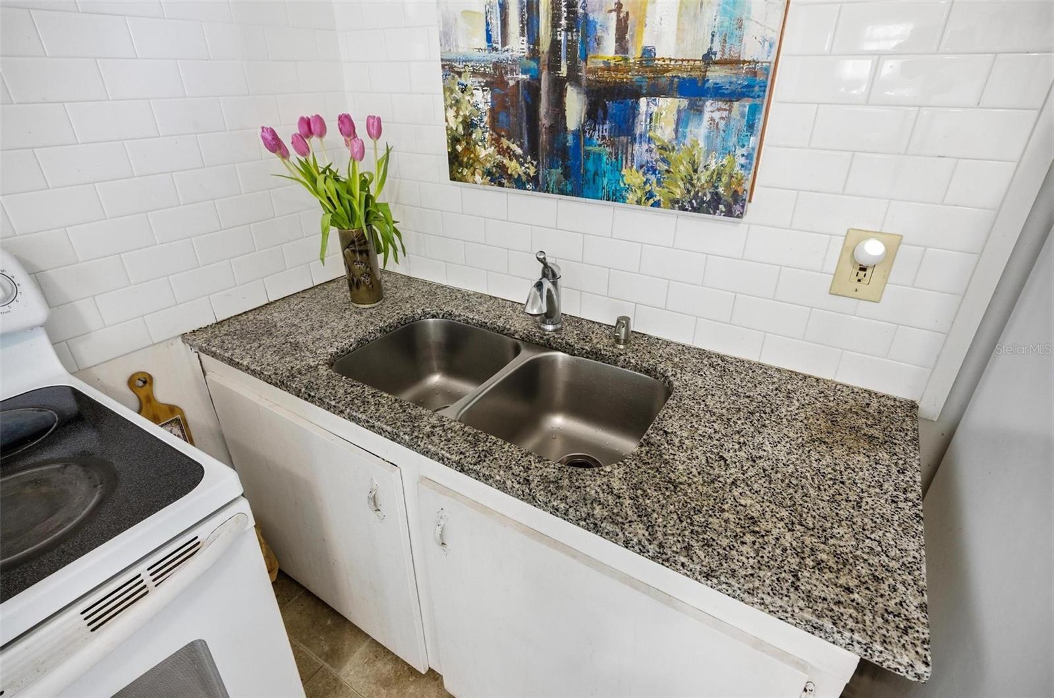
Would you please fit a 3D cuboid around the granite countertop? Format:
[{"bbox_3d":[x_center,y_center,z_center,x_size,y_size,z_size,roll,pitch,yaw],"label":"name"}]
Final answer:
[{"bbox_3d":[-0.040,0.049,1.195,1.554,0.028,0.643,16,32,28],"label":"granite countertop"}]

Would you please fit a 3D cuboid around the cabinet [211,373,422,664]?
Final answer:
[{"bbox_3d":[-0.571,0.464,1.415,0.680,0.700,0.030,16,32,28],"label":"cabinet"}]

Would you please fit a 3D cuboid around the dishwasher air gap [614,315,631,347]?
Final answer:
[{"bbox_3d":[0.233,-0.042,1.272,0.041,0.068,0.041,0,28,0],"label":"dishwasher air gap"}]

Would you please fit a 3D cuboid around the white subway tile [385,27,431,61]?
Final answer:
[{"bbox_3d":[-0.312,-0.796,1.378,0.152,0.076,0.010,16,32,28],"label":"white subway tile"}]

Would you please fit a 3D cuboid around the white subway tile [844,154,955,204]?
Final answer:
[{"bbox_3d":[0.669,-0.310,0.950,0.153,0.076,0.009,16,32,28],"label":"white subway tile"}]

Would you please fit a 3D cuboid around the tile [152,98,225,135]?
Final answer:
[{"bbox_3d":[-0.786,-0.543,1.227,0.010,0.075,0.153,16,32,28],"label":"tile"}]

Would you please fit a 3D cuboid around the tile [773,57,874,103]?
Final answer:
[{"bbox_3d":[0.536,-0.482,0.945,0.152,0.076,0.010,16,32,28],"label":"tile"}]

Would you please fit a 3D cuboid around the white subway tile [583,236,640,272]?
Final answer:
[{"bbox_3d":[0.209,-0.237,1.303,0.152,0.075,0.010,16,32,28],"label":"white subway tile"}]

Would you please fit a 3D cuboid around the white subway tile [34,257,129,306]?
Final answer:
[{"bbox_3d":[-0.946,-0.148,1.129,0.010,0.075,0.152,16,32,28],"label":"white subway tile"}]

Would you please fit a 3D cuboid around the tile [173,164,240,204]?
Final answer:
[{"bbox_3d":[-0.794,-0.411,1.310,0.009,0.076,0.152,16,32,28],"label":"tile"}]

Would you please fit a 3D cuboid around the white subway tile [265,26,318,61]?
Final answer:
[{"bbox_3d":[-0.623,-0.805,1.397,0.009,0.075,0.155,16,32,28],"label":"white subway tile"}]

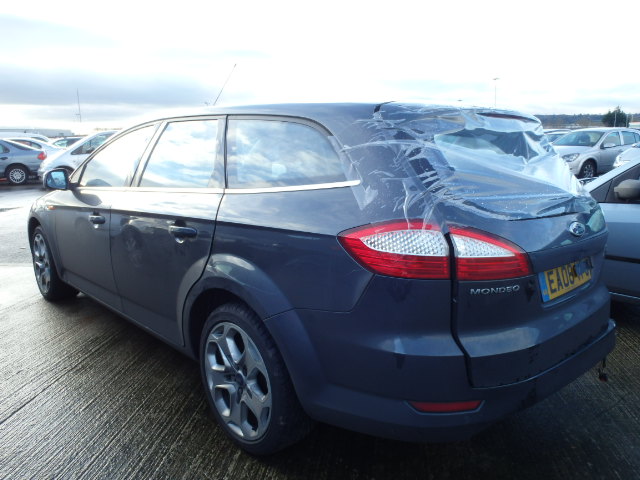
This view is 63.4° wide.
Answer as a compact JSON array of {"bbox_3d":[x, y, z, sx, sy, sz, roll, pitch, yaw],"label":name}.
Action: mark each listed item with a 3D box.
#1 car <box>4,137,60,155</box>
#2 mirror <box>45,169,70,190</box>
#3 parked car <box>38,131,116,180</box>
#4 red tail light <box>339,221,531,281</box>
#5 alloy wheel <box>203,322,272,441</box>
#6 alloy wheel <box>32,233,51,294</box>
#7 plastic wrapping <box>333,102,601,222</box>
[{"bbox_3d":[-11.294,-2.921,18.313,4.450,1.440,1.740,-5,12,-26],"label":"car"},{"bbox_3d":[-1.755,-0.407,3.461,0.190,0.155,0.115,-10,15,-42],"label":"mirror"},{"bbox_3d":[-5.542,-2.179,14.165,4.100,1.550,1.720,-5,12,-26],"label":"parked car"},{"bbox_3d":[0.369,0.020,1.639,0.590,0.180,0.180,-2,11,-12],"label":"red tail light"},{"bbox_3d":[-0.284,0.585,2.221,0.190,0.490,0.490,-10,15,-42],"label":"alloy wheel"},{"bbox_3d":[-2.202,0.187,4.291,0.190,0.490,0.490,-10,15,-42],"label":"alloy wheel"},{"bbox_3d":[0.702,-0.328,2.096,1.520,0.460,0.620,-10,15,-42],"label":"plastic wrapping"}]

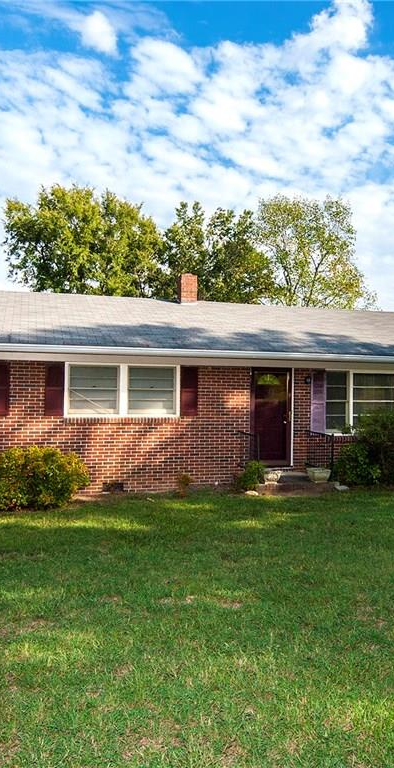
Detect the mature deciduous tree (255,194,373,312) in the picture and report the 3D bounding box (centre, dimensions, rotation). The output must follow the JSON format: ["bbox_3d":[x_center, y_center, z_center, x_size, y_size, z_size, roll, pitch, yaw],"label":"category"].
[{"bbox_3d":[5.561,-3.177,28.000,5.774,11.537,6.000,1,-1,0],"label":"mature deciduous tree"}]

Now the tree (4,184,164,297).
[{"bbox_3d":[-5.564,-3.608,29.000,7.843,12.196,7.500,1,-1,0],"label":"tree"}]

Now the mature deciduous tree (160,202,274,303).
[{"bbox_3d":[0.989,-3.288,30.000,5.781,11.736,6.000,1,-1,0],"label":"mature deciduous tree"}]

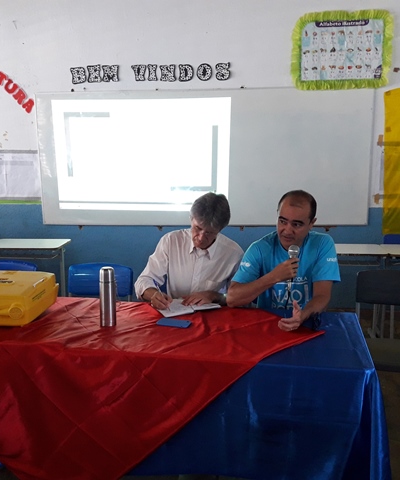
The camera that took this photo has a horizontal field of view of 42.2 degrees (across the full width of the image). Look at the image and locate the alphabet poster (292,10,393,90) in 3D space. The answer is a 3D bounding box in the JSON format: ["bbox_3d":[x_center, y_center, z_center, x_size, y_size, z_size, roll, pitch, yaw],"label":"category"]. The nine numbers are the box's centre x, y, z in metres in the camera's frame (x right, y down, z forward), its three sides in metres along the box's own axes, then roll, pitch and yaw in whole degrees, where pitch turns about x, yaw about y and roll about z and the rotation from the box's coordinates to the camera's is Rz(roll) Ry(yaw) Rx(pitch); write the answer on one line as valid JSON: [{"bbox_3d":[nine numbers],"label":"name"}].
[{"bbox_3d":[1.210,-1.613,4.399,0.830,0.640,0.030,0,11,4],"label":"alphabet poster"}]

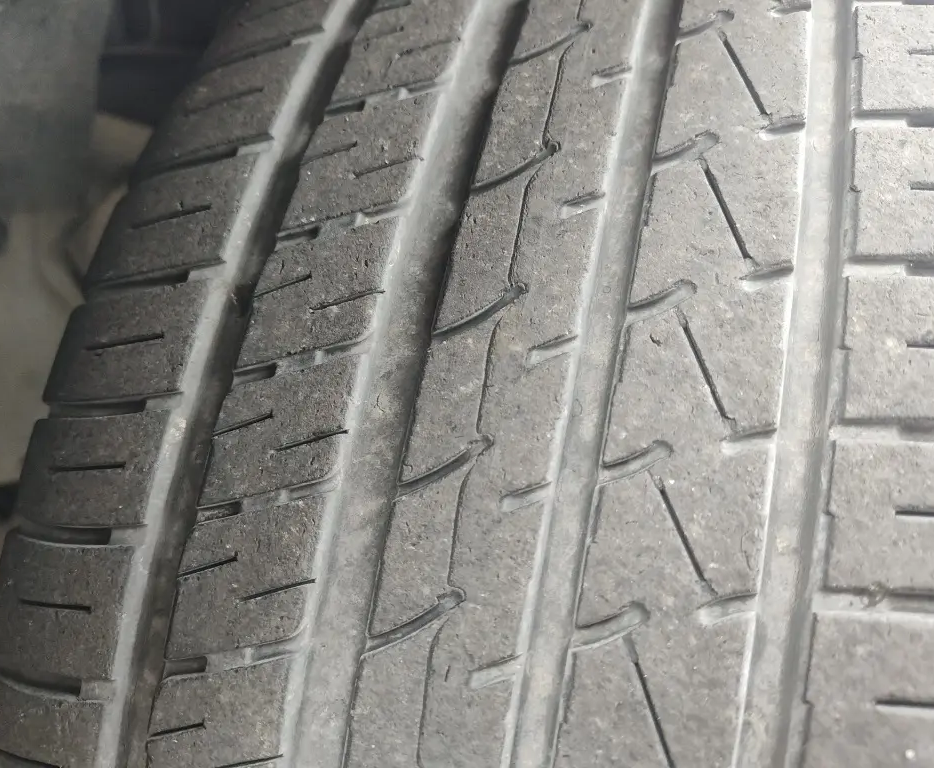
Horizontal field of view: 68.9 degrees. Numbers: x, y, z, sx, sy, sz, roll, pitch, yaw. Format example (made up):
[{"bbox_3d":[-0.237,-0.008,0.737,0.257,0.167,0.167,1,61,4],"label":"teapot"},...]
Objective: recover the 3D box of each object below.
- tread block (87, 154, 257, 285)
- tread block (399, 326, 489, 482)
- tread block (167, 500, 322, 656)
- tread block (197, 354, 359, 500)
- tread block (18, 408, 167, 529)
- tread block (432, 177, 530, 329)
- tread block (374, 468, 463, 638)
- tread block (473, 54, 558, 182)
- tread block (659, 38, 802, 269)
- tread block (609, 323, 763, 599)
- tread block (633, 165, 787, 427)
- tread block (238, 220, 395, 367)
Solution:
[{"bbox_3d":[-0.065,-0.036,0.155,0.039,0.033,0.008,6,-18,24],"label":"tread block"},{"bbox_3d":[-0.002,0.004,0.126,0.014,0.031,0.007,10,-12,13],"label":"tread block"},{"bbox_3d":[-0.041,0.037,0.129,0.032,0.029,0.007,-5,-10,16],"label":"tread block"},{"bbox_3d":[-0.035,0.010,0.133,0.031,0.027,0.007,-3,-14,16],"label":"tread block"},{"bbox_3d":[-0.079,0.018,0.147,0.039,0.024,0.009,1,-11,24],"label":"tread block"},{"bbox_3d":[0.005,-0.024,0.133,0.013,0.034,0.007,9,-17,15],"label":"tread block"},{"bbox_3d":[-0.007,0.030,0.121,0.013,0.031,0.007,9,-8,15],"label":"tread block"},{"bbox_3d":[0.012,-0.055,0.145,0.013,0.007,0.039,10,67,13],"label":"tread block"},{"bbox_3d":[0.051,-0.046,0.134,0.026,0.056,0.007,10,-22,11],"label":"tread block"},{"bbox_3d":[0.038,0.011,0.118,0.027,0.047,0.007,10,-12,10],"label":"tread block"},{"bbox_3d":[0.044,-0.017,0.124,0.027,0.050,0.007,10,-17,11],"label":"tread block"},{"bbox_3d":[-0.029,-0.017,0.138,0.027,0.035,0.007,9,-15,15],"label":"tread block"}]

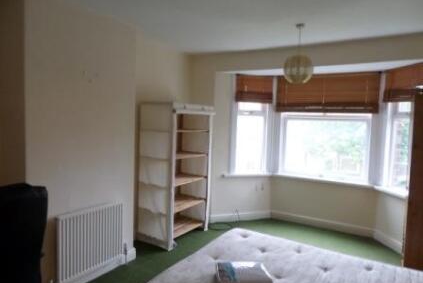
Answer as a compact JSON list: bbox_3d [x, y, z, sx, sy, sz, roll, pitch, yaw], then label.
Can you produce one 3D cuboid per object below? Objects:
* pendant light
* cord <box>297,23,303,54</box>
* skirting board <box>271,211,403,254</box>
[{"bbox_3d":[0.852,-0.848,2.856,0.285,0.580,0.285,4,4,29],"label":"pendant light"},{"bbox_3d":[0.857,-0.989,2.847,0.040,0.300,0.040,4,4,29],"label":"cord"},{"bbox_3d":[1.682,1.274,4.214,1.800,0.115,0.430,4,4,29],"label":"skirting board"}]

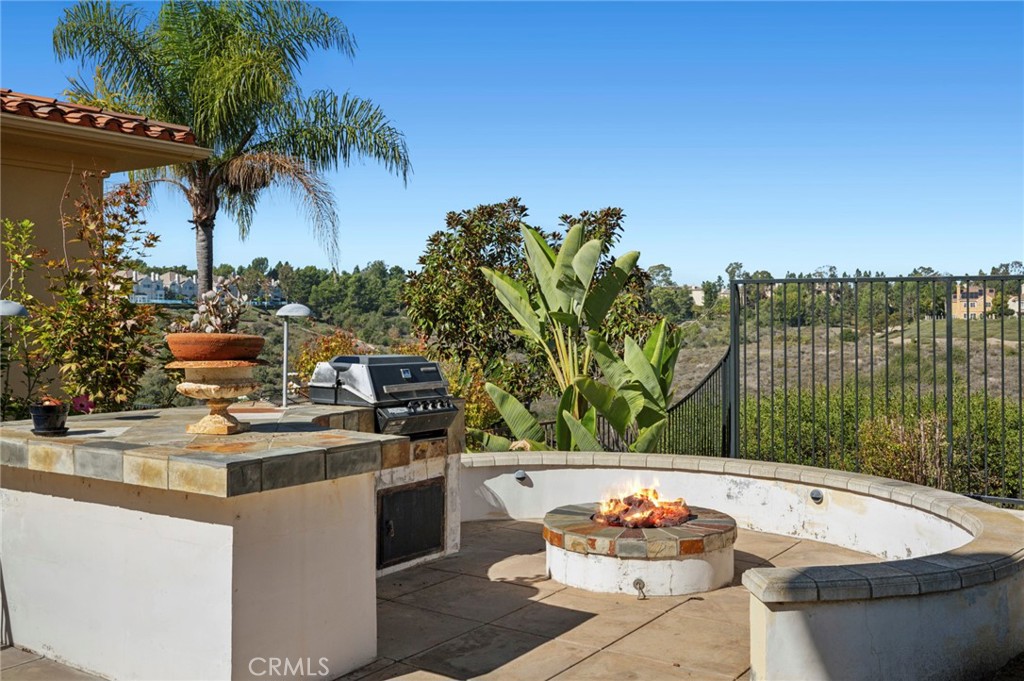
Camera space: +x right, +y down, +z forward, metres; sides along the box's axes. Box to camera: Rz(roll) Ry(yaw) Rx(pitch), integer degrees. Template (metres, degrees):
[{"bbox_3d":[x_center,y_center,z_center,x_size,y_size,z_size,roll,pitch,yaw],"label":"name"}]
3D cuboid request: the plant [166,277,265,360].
[{"bbox_3d":[-1.297,-0.096,4.360,0.430,0.370,0.430,-1,1,-17],"label":"plant"}]

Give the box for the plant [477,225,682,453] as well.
[{"bbox_3d":[0.562,0.108,8.207,1.680,2.117,1.300,0,1,4],"label":"plant"}]

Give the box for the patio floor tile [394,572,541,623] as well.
[{"bbox_3d":[-0.194,1.303,5.005,0.610,0.025,0.610,1,2,35],"label":"patio floor tile"}]

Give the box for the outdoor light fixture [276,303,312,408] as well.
[{"bbox_3d":[-1.204,0.085,5.480,0.190,0.575,0.190,-1,1,-12],"label":"outdoor light fixture"}]

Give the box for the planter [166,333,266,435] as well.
[{"bbox_3d":[-1.291,0.190,4.355,0.440,0.420,0.440,-1,1,-17],"label":"planter"}]

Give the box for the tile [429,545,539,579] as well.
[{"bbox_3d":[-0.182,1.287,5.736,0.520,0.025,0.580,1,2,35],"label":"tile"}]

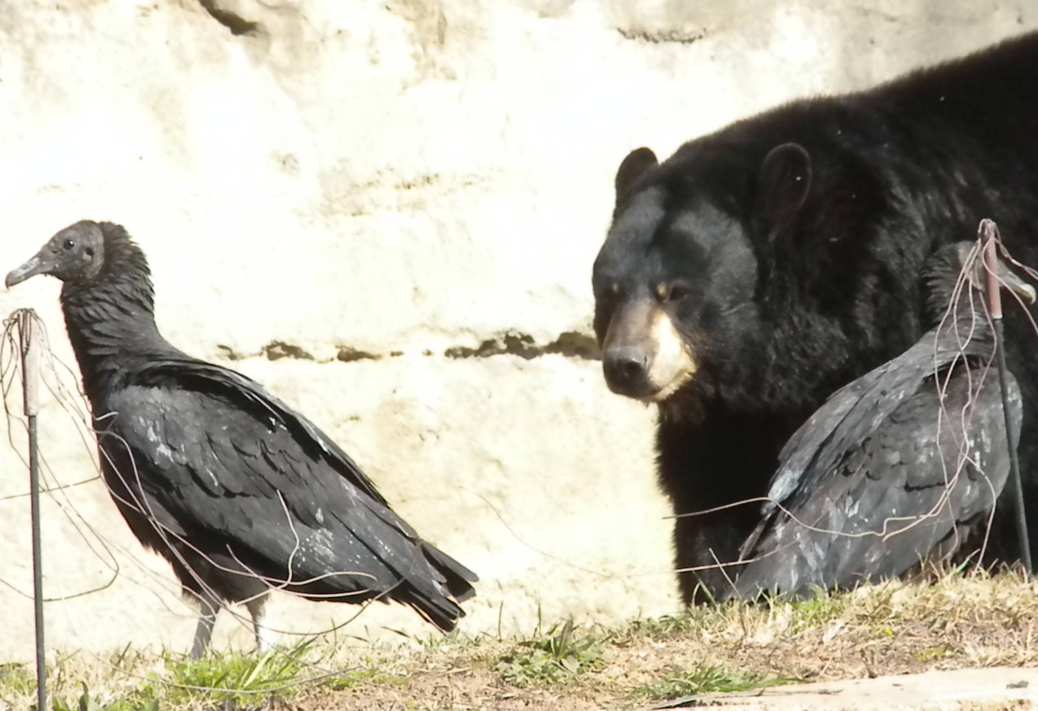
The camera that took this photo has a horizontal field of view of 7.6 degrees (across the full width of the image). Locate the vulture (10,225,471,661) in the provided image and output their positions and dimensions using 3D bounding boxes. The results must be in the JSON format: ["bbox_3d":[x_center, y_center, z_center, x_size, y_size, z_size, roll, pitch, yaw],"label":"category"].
[{"bbox_3d":[-0.295,0.095,8.300,0.510,0.475,0.200,1,4,9],"label":"vulture"}]

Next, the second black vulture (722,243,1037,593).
[{"bbox_3d":[0.402,0.079,8.600,0.420,0.420,0.210,-3,5,-35],"label":"second black vulture"}]

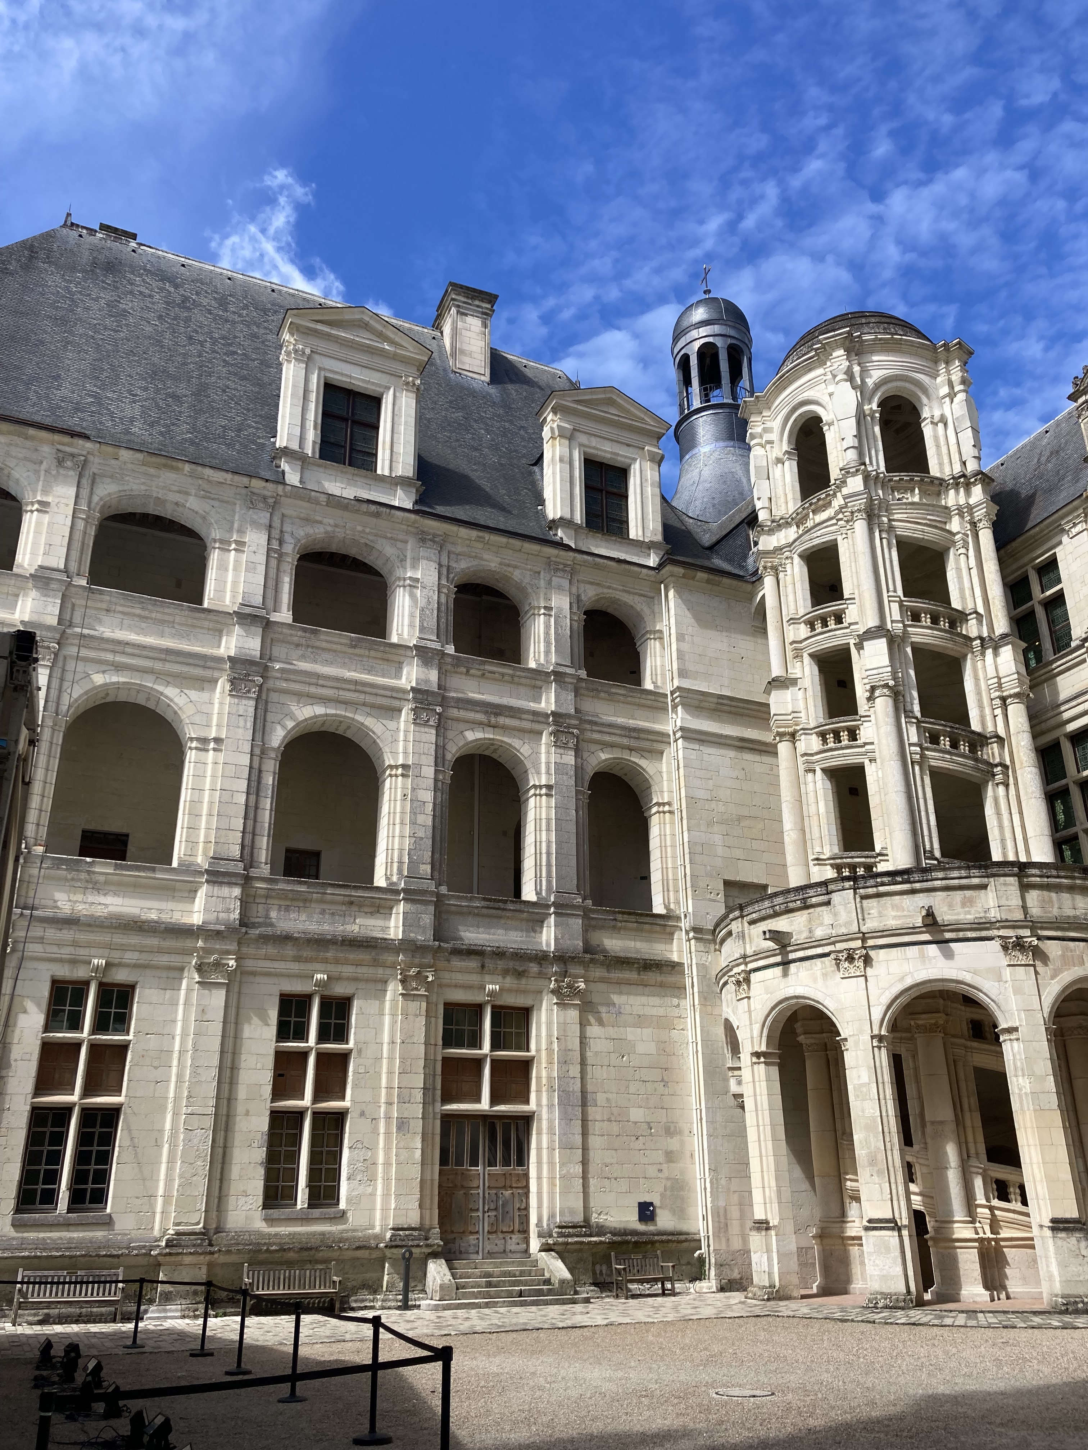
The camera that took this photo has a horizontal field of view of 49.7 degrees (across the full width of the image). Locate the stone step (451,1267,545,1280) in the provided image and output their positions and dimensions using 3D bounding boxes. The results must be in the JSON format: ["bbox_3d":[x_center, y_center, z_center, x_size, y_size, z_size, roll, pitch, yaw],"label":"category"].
[{"bbox_3d":[-1.087,11.886,25.415,2.290,0.163,0.350,9,-25,-23],"label":"stone step"}]

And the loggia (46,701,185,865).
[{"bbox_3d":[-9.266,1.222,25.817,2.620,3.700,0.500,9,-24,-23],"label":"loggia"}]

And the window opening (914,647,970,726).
[{"bbox_3d":[10.089,-0.901,29.606,1.360,2.000,0.400,3,-23,-8],"label":"window opening"}]

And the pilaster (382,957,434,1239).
[{"bbox_3d":[-3.148,8.788,27.632,0.950,6.200,0.350,9,-25,-23],"label":"pilaster"}]

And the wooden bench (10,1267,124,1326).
[{"bbox_3d":[-9.076,10.864,22.379,1.840,0.930,0.600,9,-24,-23],"label":"wooden bench"}]

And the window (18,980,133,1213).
[{"bbox_3d":[-9.202,7.304,23.254,1.630,4.360,0.250,9,-24,-23],"label":"window"}]

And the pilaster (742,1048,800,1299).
[{"bbox_3d":[5.100,10.053,26.465,0.750,5.240,0.920,8,-24,-19],"label":"pilaster"}]

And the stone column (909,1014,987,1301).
[{"bbox_3d":[8.472,9.020,24.753,1.000,5.600,0.800,-10,-24,22],"label":"stone column"}]

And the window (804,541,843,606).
[{"bbox_3d":[7.595,-3.999,31.753,0.450,1.800,1.500,13,-26,-31],"label":"window"}]

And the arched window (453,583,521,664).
[{"bbox_3d":[-1.468,-2.798,31.541,2.120,2.400,0.350,9,-25,-23],"label":"arched window"}]

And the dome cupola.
[{"bbox_3d":[6.965,-12.786,47.210,3.500,13.000,3.500,-1,-23,0],"label":"dome cupola"}]

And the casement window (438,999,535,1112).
[{"bbox_3d":[-1.315,7.698,27.068,2.290,2.360,0.250,9,-25,-23],"label":"casement window"}]

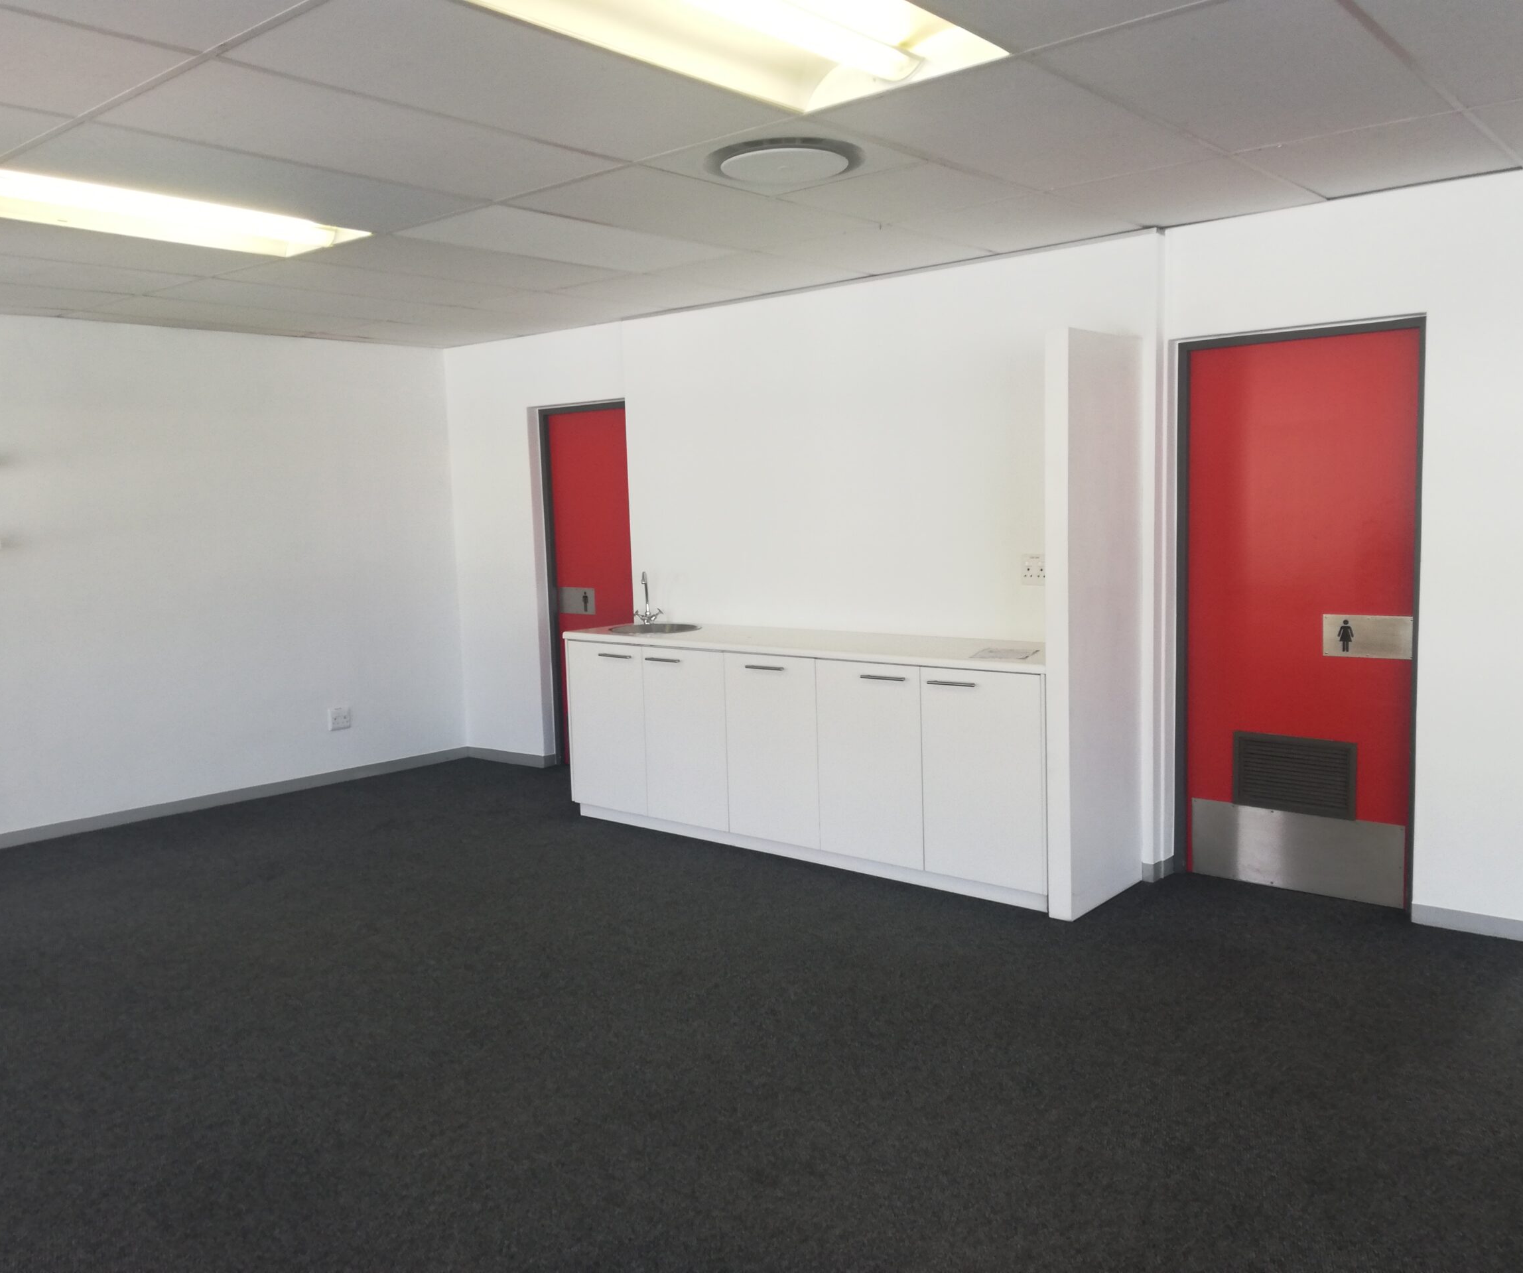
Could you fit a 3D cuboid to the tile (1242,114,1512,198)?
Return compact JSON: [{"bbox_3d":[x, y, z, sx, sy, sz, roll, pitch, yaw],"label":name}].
[{"bbox_3d":[1.847,-1.420,3.799,0.590,0.018,0.818,3,8,40],"label":"tile"}]

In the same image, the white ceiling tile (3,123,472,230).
[{"bbox_3d":[-1.432,-1.300,3.654,0.590,0.018,1.209,3,8,40],"label":"white ceiling tile"}]

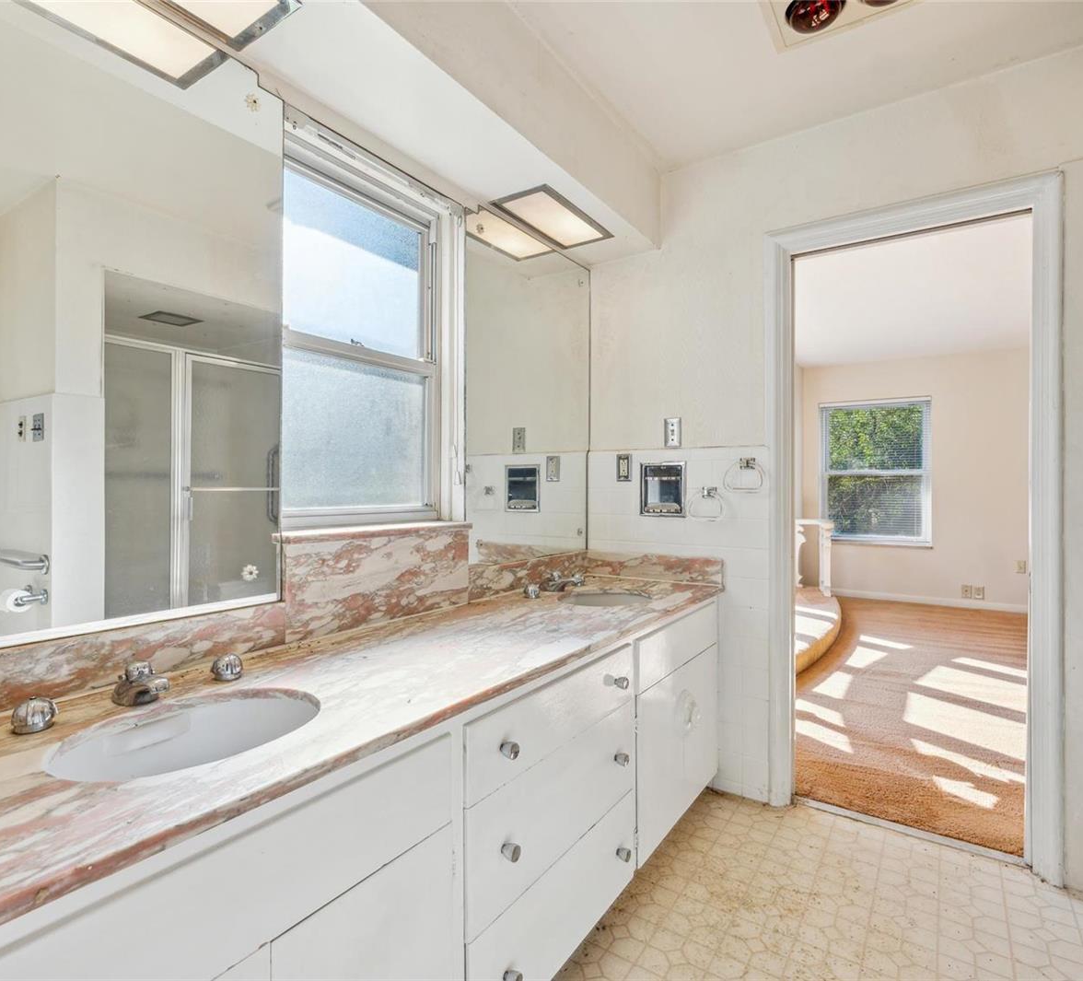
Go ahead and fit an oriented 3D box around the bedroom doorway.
[{"bbox_3d":[1.212,0.113,1.940,0.820,2.110,0.140,0,0,32],"label":"bedroom doorway"}]

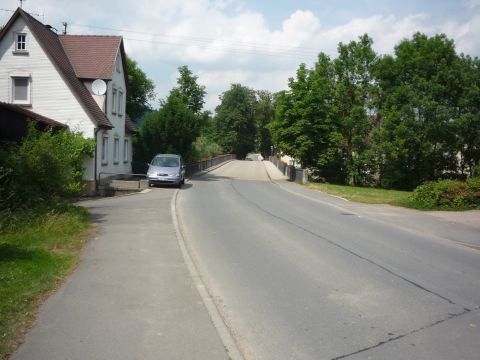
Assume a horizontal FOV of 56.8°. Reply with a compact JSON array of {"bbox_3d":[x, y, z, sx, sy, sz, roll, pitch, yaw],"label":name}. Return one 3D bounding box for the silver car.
[{"bbox_3d":[-4.160,-0.550,25.800,1.830,1.720,4.600,0,3,-4],"label":"silver car"}]

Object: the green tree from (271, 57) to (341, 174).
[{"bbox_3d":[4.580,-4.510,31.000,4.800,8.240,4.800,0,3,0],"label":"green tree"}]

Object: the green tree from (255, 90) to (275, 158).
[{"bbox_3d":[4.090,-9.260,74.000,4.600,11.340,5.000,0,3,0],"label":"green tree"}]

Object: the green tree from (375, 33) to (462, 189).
[{"bbox_3d":[10.060,-3.920,25.000,5.000,8.790,5.000,0,3,0],"label":"green tree"}]

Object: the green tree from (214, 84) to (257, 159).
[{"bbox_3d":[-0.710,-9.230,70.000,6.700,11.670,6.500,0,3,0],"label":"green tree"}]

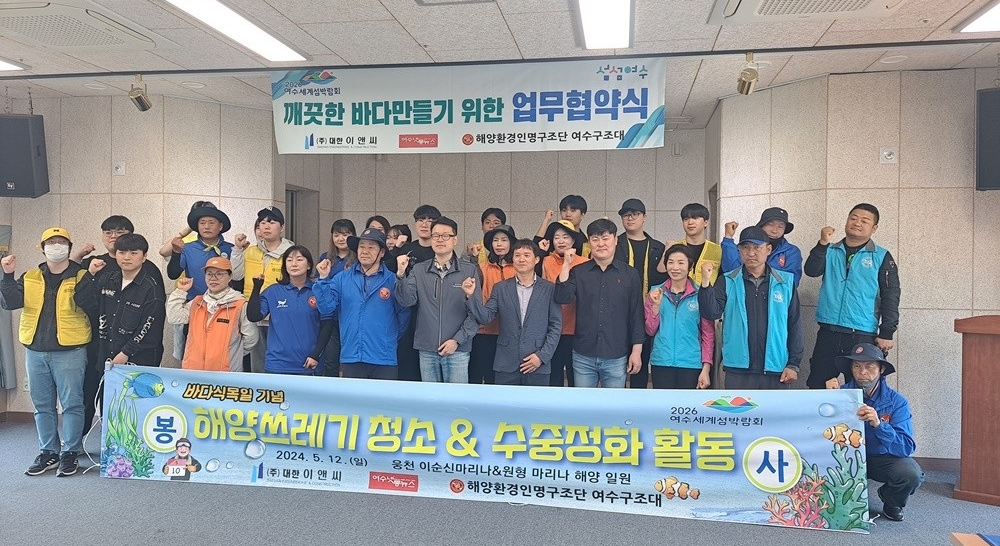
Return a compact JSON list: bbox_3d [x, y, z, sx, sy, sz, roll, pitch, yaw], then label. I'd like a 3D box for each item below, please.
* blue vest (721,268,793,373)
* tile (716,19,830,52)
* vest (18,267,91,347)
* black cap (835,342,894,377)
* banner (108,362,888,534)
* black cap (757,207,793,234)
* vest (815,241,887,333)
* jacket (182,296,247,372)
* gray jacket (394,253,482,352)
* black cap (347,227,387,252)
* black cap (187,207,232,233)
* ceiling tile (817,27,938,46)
[{"bbox_3d":[1.646,0.298,4.450,0.450,0.650,0.280,1,1,17],"label":"blue vest"},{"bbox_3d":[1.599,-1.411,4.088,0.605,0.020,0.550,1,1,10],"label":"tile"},{"bbox_3d":[-3.280,0.251,5.117,0.460,0.560,0.280,1,1,-14],"label":"vest"},{"bbox_3d":[2.145,0.503,4.080,0.360,0.170,0.340,0,1,-45],"label":"black cap"},{"bbox_3d":[-0.323,1.050,4.385,4.909,0.800,0.060,1,1,10],"label":"banner"},{"bbox_3d":[1.944,-0.375,4.900,0.265,0.170,0.280,1,1,19],"label":"black cap"},{"bbox_3d":[2.452,0.094,4.850,0.460,0.610,0.290,5,1,26],"label":"vest"},{"bbox_3d":[-2.018,0.449,4.900,0.420,0.590,0.260,1,1,-5],"label":"jacket"},{"bbox_3d":[-0.417,0.200,4.700,0.580,0.670,0.360,1,1,-2],"label":"gray jacket"},{"bbox_3d":[-0.906,-0.222,4.740,0.280,0.160,0.310,1,1,10],"label":"black cap"},{"bbox_3d":[-2.279,-0.426,5.420,0.340,0.190,0.340,0,1,-12],"label":"black cap"},{"bbox_3d":[2.176,-1.390,4.062,0.600,0.020,0.300,1,1,10],"label":"ceiling tile"}]

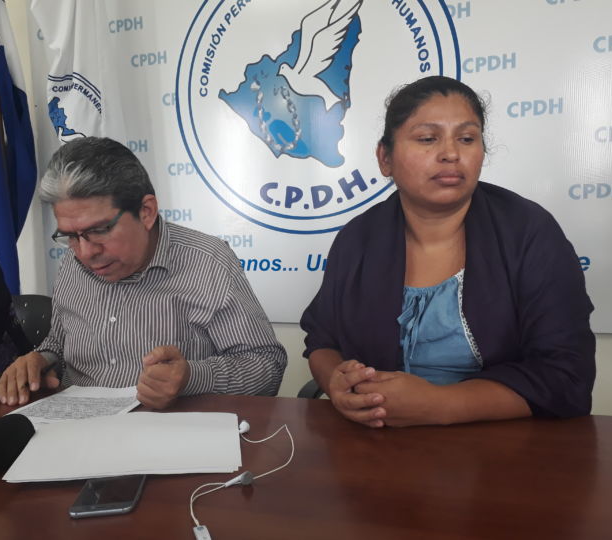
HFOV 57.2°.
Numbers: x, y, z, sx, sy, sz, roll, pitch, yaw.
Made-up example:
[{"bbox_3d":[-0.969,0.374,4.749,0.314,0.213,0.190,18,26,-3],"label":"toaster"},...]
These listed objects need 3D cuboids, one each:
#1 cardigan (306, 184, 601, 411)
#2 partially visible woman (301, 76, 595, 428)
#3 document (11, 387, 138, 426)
[{"bbox_3d":[0.238,0.065,1.000,0.510,0.470,0.350,1,4,13],"label":"cardigan"},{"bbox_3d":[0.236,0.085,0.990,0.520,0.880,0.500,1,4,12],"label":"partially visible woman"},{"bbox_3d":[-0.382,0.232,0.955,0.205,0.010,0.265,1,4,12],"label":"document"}]

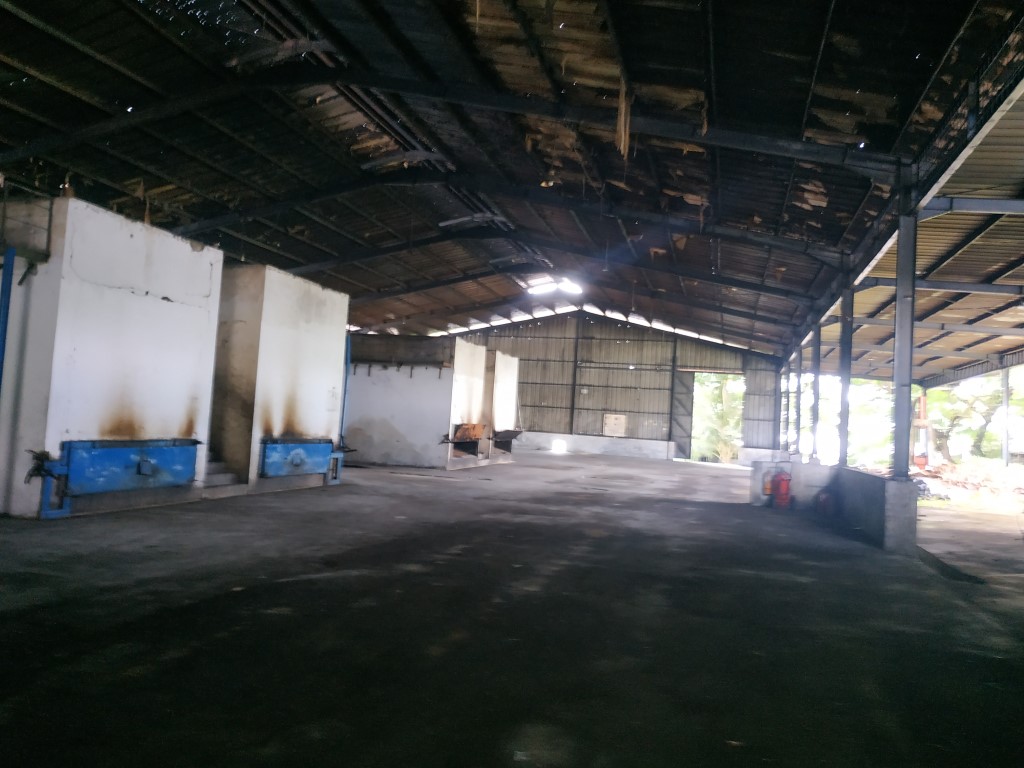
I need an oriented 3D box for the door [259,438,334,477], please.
[{"bbox_3d":[-4.433,1.526,14.836,0.150,0.760,2.470,2,-3,17],"label":"door"}]

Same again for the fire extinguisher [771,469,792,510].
[{"bbox_3d":[6.119,2.366,16.111,0.440,0.950,0.420,2,-3,17],"label":"fire extinguisher"}]

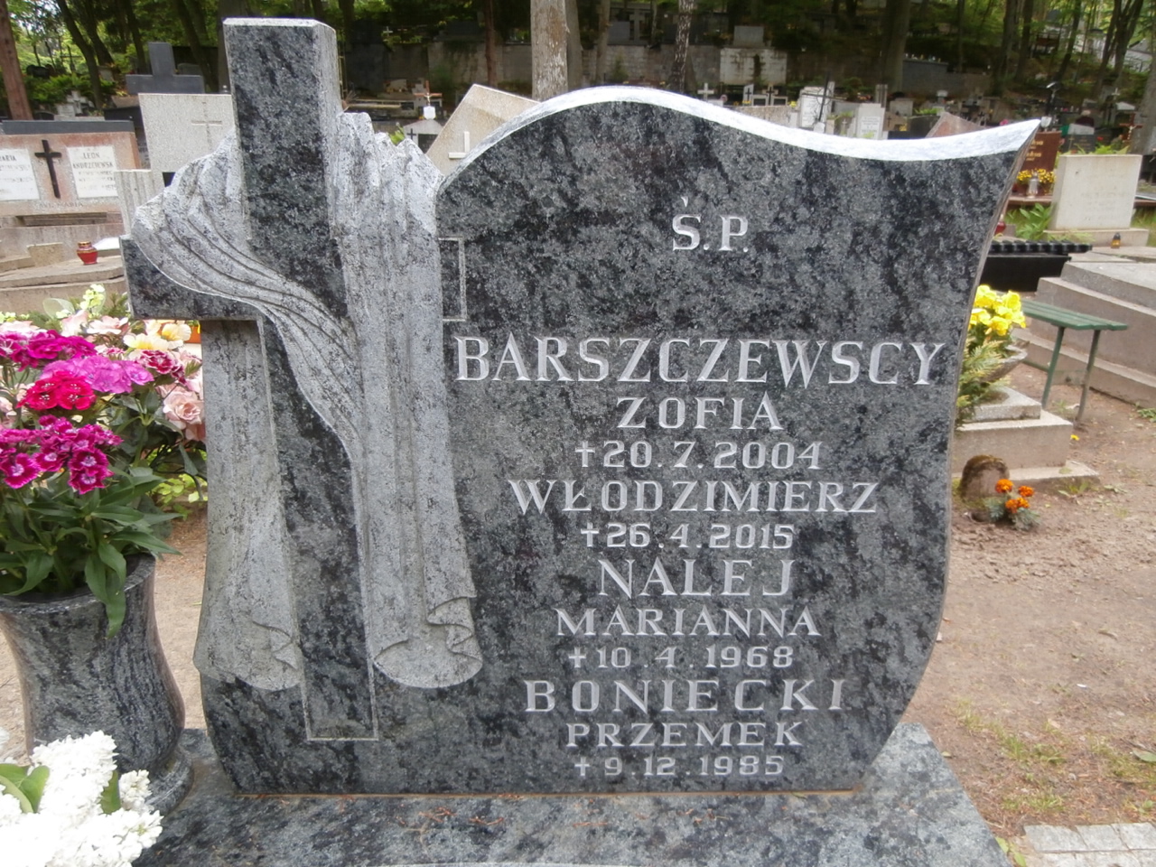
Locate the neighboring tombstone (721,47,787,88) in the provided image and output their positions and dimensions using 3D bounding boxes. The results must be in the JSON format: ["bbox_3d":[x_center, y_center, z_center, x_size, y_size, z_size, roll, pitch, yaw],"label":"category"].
[{"bbox_3d":[3.945,-8.224,18.000,1.480,0.760,0.250,0,16,0],"label":"neighboring tombstone"}]

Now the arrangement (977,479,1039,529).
[{"bbox_3d":[1.393,0.233,2.600,0.180,0.155,0.150,0,16,0],"label":"arrangement"}]

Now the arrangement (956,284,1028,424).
[{"bbox_3d":[1.606,-0.326,3.200,0.350,0.500,0.330,0,16,0],"label":"arrangement"}]

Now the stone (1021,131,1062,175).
[{"bbox_3d":[5.012,-2.999,8.800,0.620,0.640,0.120,0,16,0],"label":"stone"}]

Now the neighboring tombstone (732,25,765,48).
[{"bbox_3d":[4.270,-9.904,20.000,0.750,0.490,0.180,0,16,0],"label":"neighboring tombstone"}]

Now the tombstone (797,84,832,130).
[{"bbox_3d":[3.786,-5.199,12.800,0.550,0.720,0.170,0,16,0],"label":"tombstone"}]

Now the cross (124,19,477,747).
[{"bbox_3d":[-0.289,-0.021,0.909,0.356,0.796,0.085,-1,15,-2],"label":"cross"}]

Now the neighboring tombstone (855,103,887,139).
[{"bbox_3d":[4.621,-4.834,12.600,0.500,0.680,0.180,0,16,0],"label":"neighboring tombstone"}]

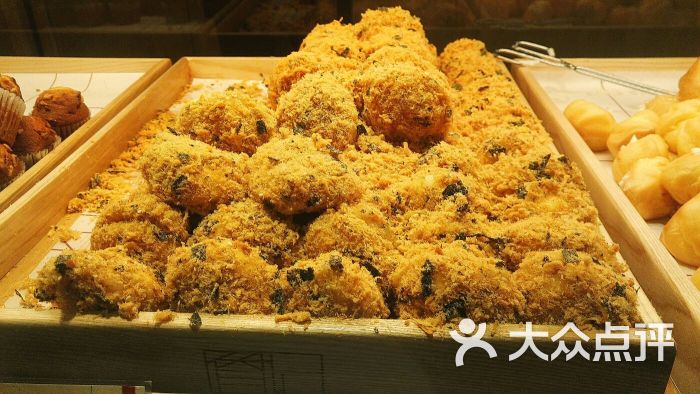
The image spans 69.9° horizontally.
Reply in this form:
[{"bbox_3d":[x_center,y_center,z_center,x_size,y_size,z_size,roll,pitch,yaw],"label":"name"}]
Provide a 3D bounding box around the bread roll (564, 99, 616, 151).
[{"bbox_3d":[0.256,-0.077,0.532,0.052,0.048,0.053,1,32,4],"label":"bread roll"}]

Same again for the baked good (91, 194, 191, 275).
[{"bbox_3d":[-0.177,0.030,0.428,0.082,0.061,0.078,1,33,5],"label":"baked good"}]

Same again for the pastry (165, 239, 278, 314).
[{"bbox_3d":[-0.095,0.063,0.375,0.085,0.056,0.076,1,33,5],"label":"pastry"}]

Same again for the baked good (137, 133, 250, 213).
[{"bbox_3d":[-0.119,-0.018,0.382,0.083,0.056,0.070,1,32,4],"label":"baked good"}]

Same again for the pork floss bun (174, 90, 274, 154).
[{"bbox_3d":[-0.112,-0.066,0.455,0.090,0.054,0.070,1,32,4],"label":"pork floss bun"}]

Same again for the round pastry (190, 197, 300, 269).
[{"bbox_3d":[-0.084,0.035,0.403,0.086,0.061,0.077,1,33,5],"label":"round pastry"}]

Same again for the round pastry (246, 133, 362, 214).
[{"bbox_3d":[-0.034,-0.017,0.374,0.086,0.055,0.073,1,33,5],"label":"round pastry"}]

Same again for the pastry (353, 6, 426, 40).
[{"bbox_3d":[0.051,-0.200,0.617,0.089,0.063,0.085,1,33,5],"label":"pastry"}]

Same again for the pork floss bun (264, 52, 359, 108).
[{"bbox_3d":[-0.038,-0.116,0.509,0.088,0.058,0.078,1,32,4],"label":"pork floss bun"}]

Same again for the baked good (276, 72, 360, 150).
[{"bbox_3d":[-0.029,-0.077,0.457,0.076,0.060,0.080,1,32,4],"label":"baked good"}]

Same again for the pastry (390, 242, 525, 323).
[{"bbox_3d":[0.069,0.057,0.324,0.086,0.050,0.068,1,32,4],"label":"pastry"}]

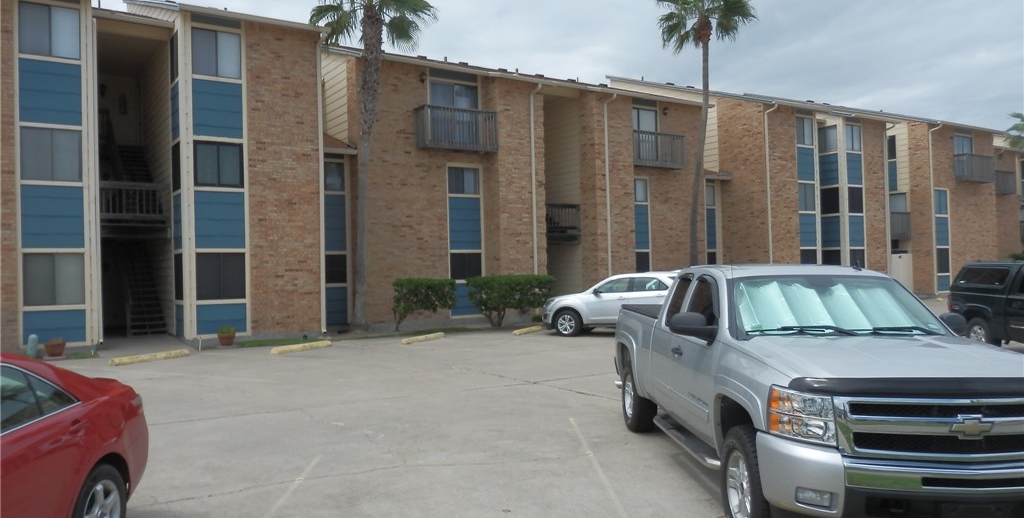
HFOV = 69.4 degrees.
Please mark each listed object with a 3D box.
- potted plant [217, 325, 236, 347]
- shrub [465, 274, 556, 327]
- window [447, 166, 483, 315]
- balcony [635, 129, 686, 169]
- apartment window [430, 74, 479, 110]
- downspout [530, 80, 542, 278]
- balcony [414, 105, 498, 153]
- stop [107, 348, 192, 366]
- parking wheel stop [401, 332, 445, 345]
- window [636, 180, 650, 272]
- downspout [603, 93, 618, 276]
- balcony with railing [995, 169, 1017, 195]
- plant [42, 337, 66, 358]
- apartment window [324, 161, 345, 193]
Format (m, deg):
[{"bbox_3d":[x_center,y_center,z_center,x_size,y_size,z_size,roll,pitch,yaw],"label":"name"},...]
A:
[{"bbox_3d":[-6.855,1.851,17.778,0.450,0.489,0.450,-1,-1,-33],"label":"potted plant"},{"bbox_3d":[0.005,1.283,22.669,2.800,1.585,1.200,-1,-1,-34],"label":"shrub"},{"bbox_3d":[-1.482,-0.576,23.724,1.370,4.863,0.140,-1,-1,-34],"label":"window"},{"bbox_3d":[5.400,-4.134,28.491,2.660,1.320,0.764,-1,-1,-33],"label":"balcony"},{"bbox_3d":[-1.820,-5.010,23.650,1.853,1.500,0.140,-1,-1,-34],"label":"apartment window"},{"bbox_3d":[0.876,-1.814,23.898,0.140,7.614,0.600,-1,-1,-34],"label":"downspout"},{"bbox_3d":[-1.756,-3.957,23.145,2.551,1.286,0.850,-1,-1,-34],"label":"balcony"},{"bbox_3d":[-7.925,2.148,16.214,0.180,0.140,1.820,-2,-1,32],"label":"stop"},{"bbox_3d":[-2.307,2.045,19.022,0.160,0.130,1.830,-2,-1,26],"label":"parking wheel stop"},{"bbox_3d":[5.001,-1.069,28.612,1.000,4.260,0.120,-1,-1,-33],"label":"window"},{"bbox_3d":[3.647,-1.982,26.546,0.140,7.868,0.580,-1,-1,-33],"label":"downspout"},{"bbox_3d":[28.593,-4.423,43.496,2.650,1.340,0.764,-1,-1,-33],"label":"balcony with railing"},{"bbox_3d":[-9.804,1.886,15.870,0.466,0.389,0.466,-1,-1,-33],"label":"plant"},{"bbox_3d":[-5.330,-2.478,22.305,0.650,0.940,0.100,-1,-1,-33],"label":"apartment window"}]

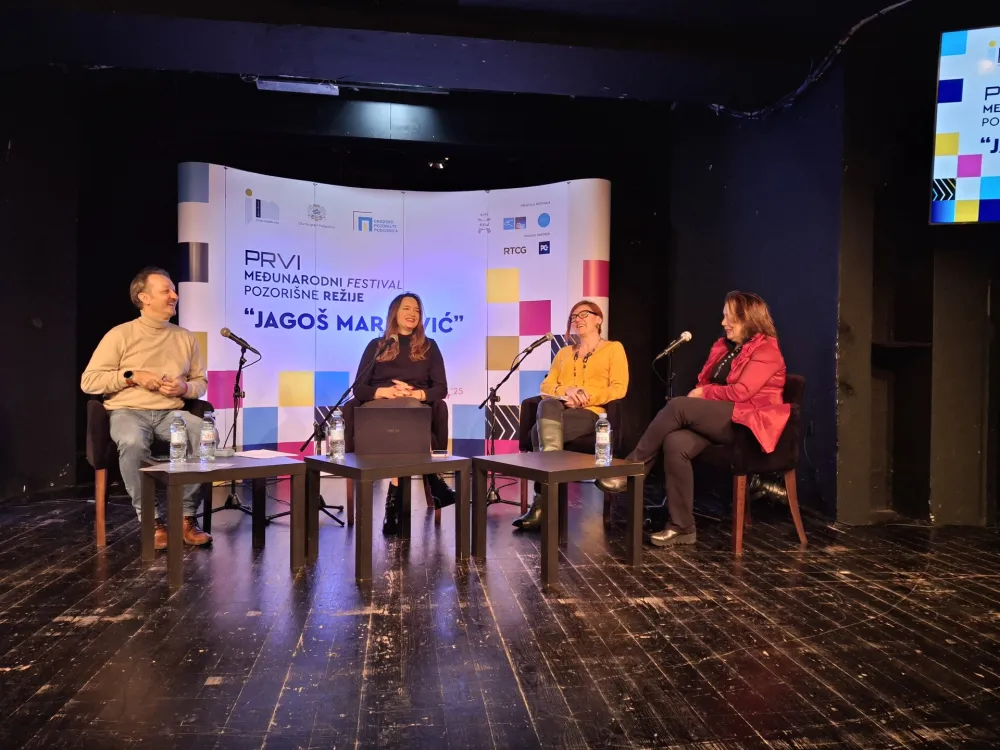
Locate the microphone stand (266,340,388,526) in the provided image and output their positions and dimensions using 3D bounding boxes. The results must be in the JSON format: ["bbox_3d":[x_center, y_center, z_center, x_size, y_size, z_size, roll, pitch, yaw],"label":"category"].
[{"bbox_3d":[-0.975,0.313,4.190,0.710,1.040,0.490,0,0,-2],"label":"microphone stand"}]

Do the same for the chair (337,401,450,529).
[{"bbox_3d":[-0.614,0.409,4.264,0.580,0.840,0.570,0,0,-7],"label":"chair"}]

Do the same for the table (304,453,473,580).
[{"bbox_3d":[-0.520,0.610,3.315,0.550,0.450,0.550,0,0,-39],"label":"table"}]

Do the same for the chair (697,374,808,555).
[{"bbox_3d":[1.238,0.418,3.704,0.570,0.840,0.580,0,0,-24],"label":"chair"}]

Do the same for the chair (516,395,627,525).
[{"bbox_3d":[0.465,0.413,4.417,0.580,0.840,0.570,0,0,22],"label":"chair"}]

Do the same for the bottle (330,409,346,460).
[{"bbox_3d":[-0.739,0.265,3.285,0.066,0.230,0.066,0,0,0],"label":"bottle"}]

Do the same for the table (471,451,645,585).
[{"bbox_3d":[0.255,0.611,3.264,0.550,0.450,0.550,0,0,-36],"label":"table"}]

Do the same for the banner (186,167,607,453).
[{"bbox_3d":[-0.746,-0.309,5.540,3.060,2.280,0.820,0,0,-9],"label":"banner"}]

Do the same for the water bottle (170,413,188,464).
[{"bbox_3d":[-1.416,0.271,3.180,0.065,0.224,0.065,0,0,0],"label":"water bottle"}]

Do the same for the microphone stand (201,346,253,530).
[{"bbox_3d":[-1.536,0.332,4.210,0.500,1.000,0.450,0,0,0],"label":"microphone stand"}]

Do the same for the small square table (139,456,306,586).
[{"bbox_3d":[-1.223,0.603,3.180,0.550,0.450,0.550,0,0,-36],"label":"small square table"}]

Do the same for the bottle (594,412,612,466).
[{"bbox_3d":[0.442,0.274,3.085,0.065,0.224,0.065,0,0,0],"label":"bottle"}]

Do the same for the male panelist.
[{"bbox_3d":[-1.794,0.134,3.690,0.590,1.380,0.680,0,0,-34],"label":"male panelist"}]

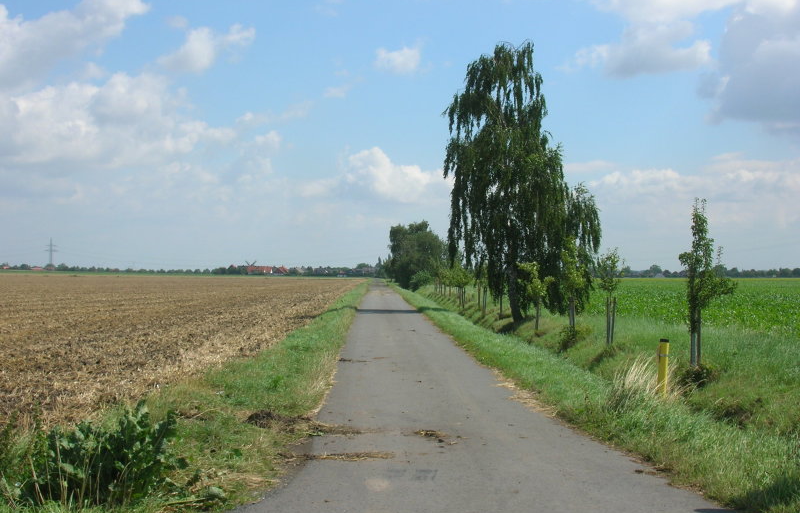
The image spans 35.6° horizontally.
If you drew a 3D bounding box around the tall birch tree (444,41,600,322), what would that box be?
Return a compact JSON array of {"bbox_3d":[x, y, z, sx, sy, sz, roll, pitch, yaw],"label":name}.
[{"bbox_3d":[5.206,-3.187,53.000,6.500,11.900,6.500,0,-1,0],"label":"tall birch tree"}]

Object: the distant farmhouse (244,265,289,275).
[{"bbox_3d":[-115.603,12.123,1080.000,37.000,8.700,12.000,0,-1,-5],"label":"distant farmhouse"}]

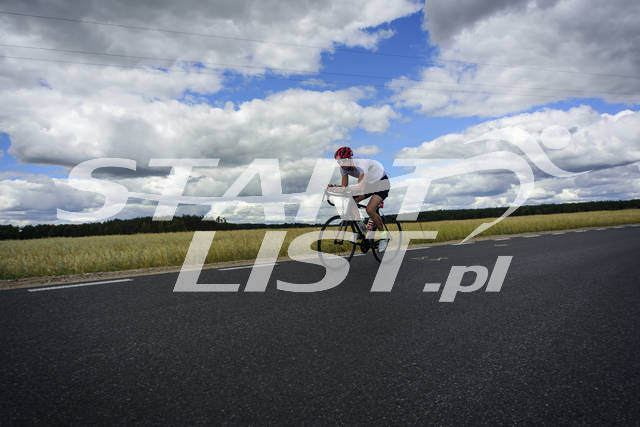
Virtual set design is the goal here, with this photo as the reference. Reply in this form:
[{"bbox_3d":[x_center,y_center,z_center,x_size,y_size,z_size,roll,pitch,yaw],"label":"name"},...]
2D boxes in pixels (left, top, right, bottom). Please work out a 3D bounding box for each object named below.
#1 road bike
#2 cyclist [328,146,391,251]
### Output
[{"bbox_3d":[0.580,0.214,5.569,1.650,0.980,0.440,0,1,-44],"label":"road bike"},{"bbox_3d":[0.551,-0.145,5.510,0.920,1.310,0.480,0,1,-44],"label":"cyclist"}]

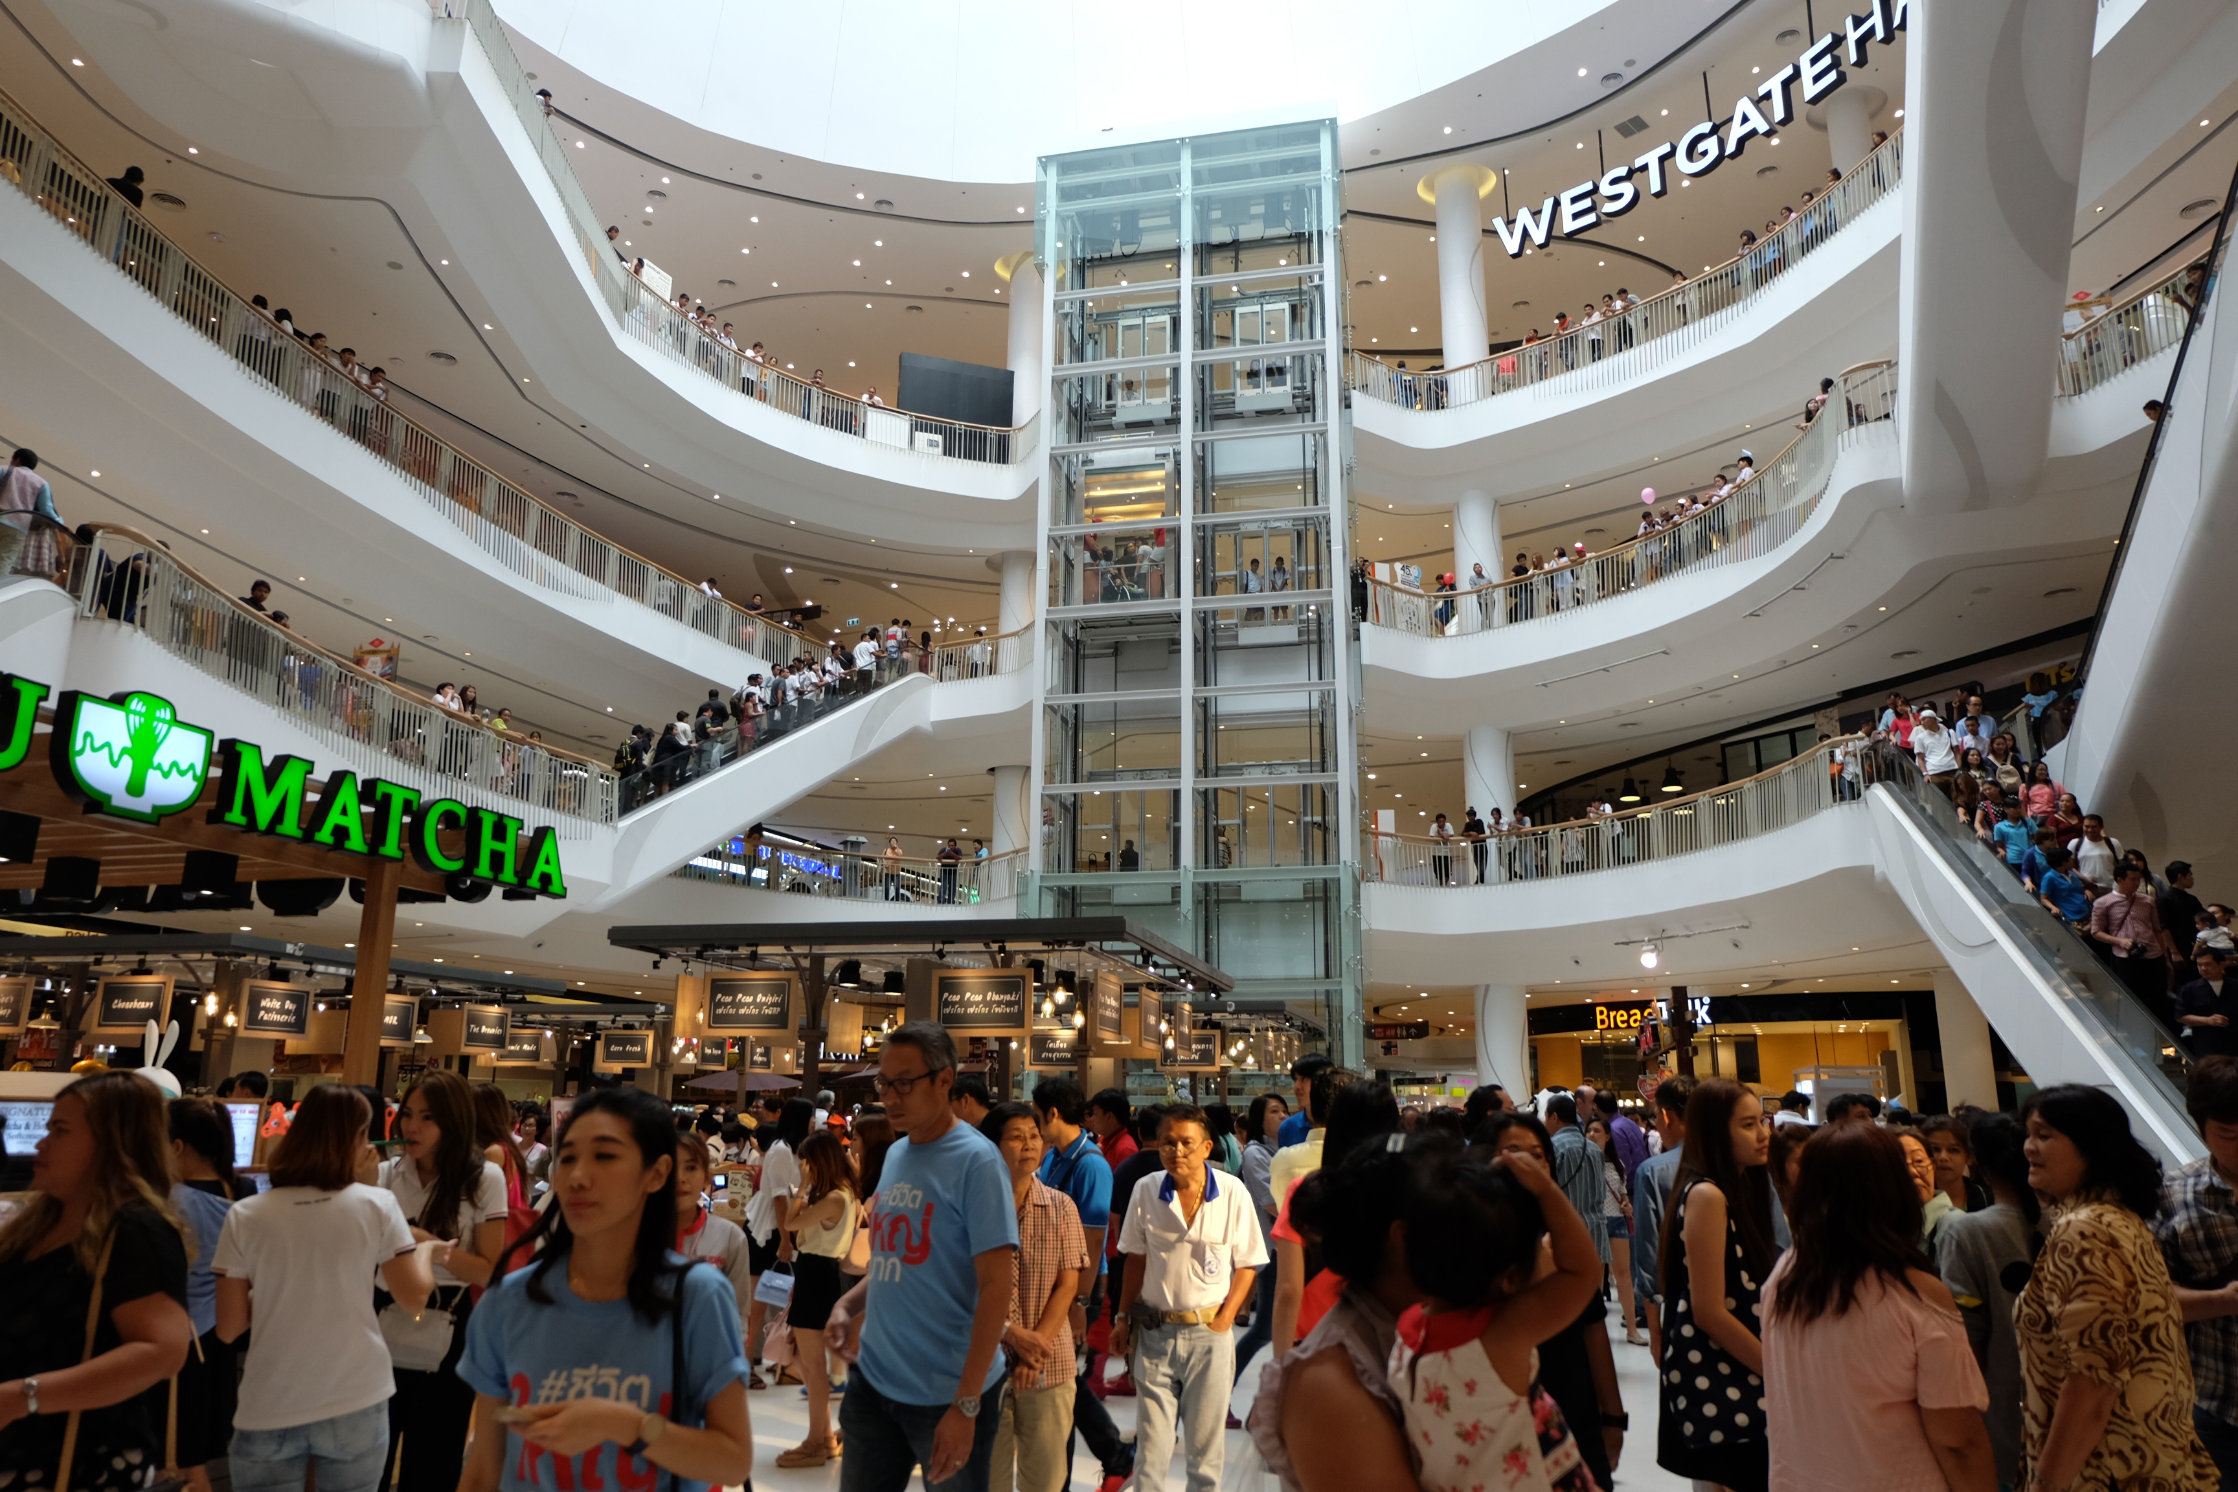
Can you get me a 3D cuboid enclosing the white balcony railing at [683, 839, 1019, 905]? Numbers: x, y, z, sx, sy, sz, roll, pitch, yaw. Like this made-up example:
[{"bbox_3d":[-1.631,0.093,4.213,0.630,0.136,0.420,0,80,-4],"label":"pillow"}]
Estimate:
[{"bbox_3d":[-5.923,2.746,32.758,7.500,1.100,2.650,5,-15,-16],"label":"white balcony railing"}]

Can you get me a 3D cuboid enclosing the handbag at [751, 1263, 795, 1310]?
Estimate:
[{"bbox_3d":[-1.995,3.136,8.685,0.205,0.245,0.100,16,-14,-3],"label":"handbag"}]

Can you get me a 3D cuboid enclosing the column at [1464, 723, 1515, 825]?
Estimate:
[{"bbox_3d":[8.196,1.494,32.812,1.090,3.680,1.090,0,-14,0],"label":"column"}]

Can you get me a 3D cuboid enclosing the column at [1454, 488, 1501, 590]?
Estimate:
[{"bbox_3d":[8.240,-3.866,34.160,1.090,3.750,1.090,0,-14,0],"label":"column"}]

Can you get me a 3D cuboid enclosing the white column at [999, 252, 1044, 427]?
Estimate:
[{"bbox_3d":[-2.434,-9.689,39.669,1.090,6.800,1.090,0,-14,0],"label":"white column"}]

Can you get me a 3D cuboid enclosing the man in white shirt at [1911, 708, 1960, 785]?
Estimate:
[{"bbox_3d":[11.253,0.317,20.389,0.550,1.700,0.400,-4,-15,16],"label":"man in white shirt"}]

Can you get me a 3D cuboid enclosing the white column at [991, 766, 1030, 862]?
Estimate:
[{"bbox_3d":[-2.533,2.390,36.631,1.090,3.630,1.090,0,-14,0],"label":"white column"}]

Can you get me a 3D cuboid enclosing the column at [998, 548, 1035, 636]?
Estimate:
[{"bbox_3d":[-2.489,-2.985,37.983,1.090,3.730,1.090,0,-14,0],"label":"column"}]

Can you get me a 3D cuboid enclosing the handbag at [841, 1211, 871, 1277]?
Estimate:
[{"bbox_3d":[-1.491,2.854,8.540,0.260,0.370,0.140,2,-14,-6],"label":"handbag"}]

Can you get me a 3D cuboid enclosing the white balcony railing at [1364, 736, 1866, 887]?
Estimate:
[{"bbox_3d":[9.088,1.488,27.269,2.550,1.100,10.300,11,-18,-36],"label":"white balcony railing"}]

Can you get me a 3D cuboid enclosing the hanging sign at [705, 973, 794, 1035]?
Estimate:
[{"bbox_3d":[-3.552,2.490,14.399,0.910,0.610,0.060,-1,-14,5],"label":"hanging sign"}]

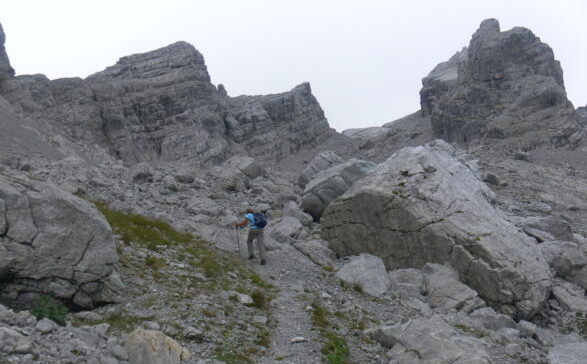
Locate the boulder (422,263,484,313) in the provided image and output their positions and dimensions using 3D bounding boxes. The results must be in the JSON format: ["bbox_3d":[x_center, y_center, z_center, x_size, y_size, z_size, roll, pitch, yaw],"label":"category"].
[{"bbox_3d":[2.858,1.885,10.600,1.050,0.820,0.800,-6,-12,30],"label":"boulder"}]

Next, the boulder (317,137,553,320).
[{"bbox_3d":[3.252,1.027,13.400,3.400,3.600,4.900,10,-14,-44],"label":"boulder"}]

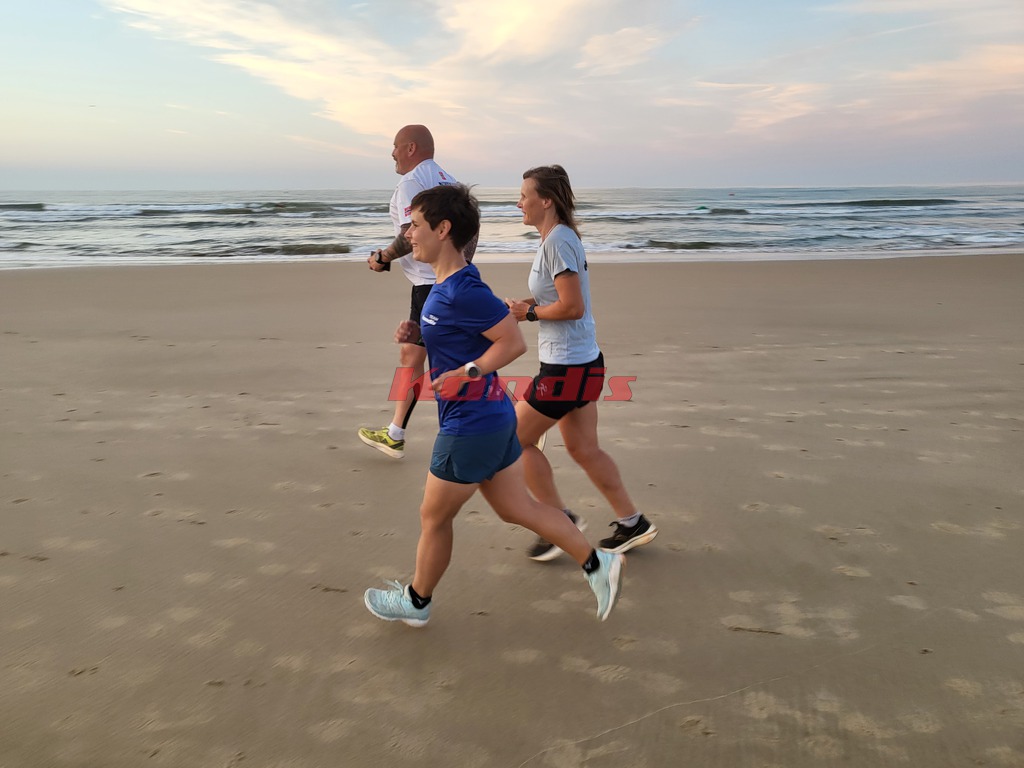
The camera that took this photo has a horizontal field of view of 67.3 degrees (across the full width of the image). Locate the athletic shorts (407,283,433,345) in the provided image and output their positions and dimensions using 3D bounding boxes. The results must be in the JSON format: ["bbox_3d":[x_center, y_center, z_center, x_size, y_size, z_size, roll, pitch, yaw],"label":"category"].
[{"bbox_3d":[-0.389,-0.394,4.068,0.350,0.430,0.390,0,14,8],"label":"athletic shorts"}]

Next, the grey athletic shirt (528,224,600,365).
[{"bbox_3d":[0.203,-0.354,2.975,0.245,0.540,0.430,-7,14,5],"label":"grey athletic shirt"}]

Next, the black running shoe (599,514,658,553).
[{"bbox_3d":[0.495,0.633,3.257,0.263,0.110,0.100,-19,12,8],"label":"black running shoe"}]

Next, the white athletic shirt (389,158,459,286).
[{"bbox_3d":[-0.398,-0.829,3.947,0.310,0.670,0.500,-3,12,22],"label":"white athletic shirt"}]

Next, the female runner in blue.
[{"bbox_3d":[-0.066,0.116,2.652,0.960,1.545,0.520,-1,14,-4],"label":"female runner in blue"}]

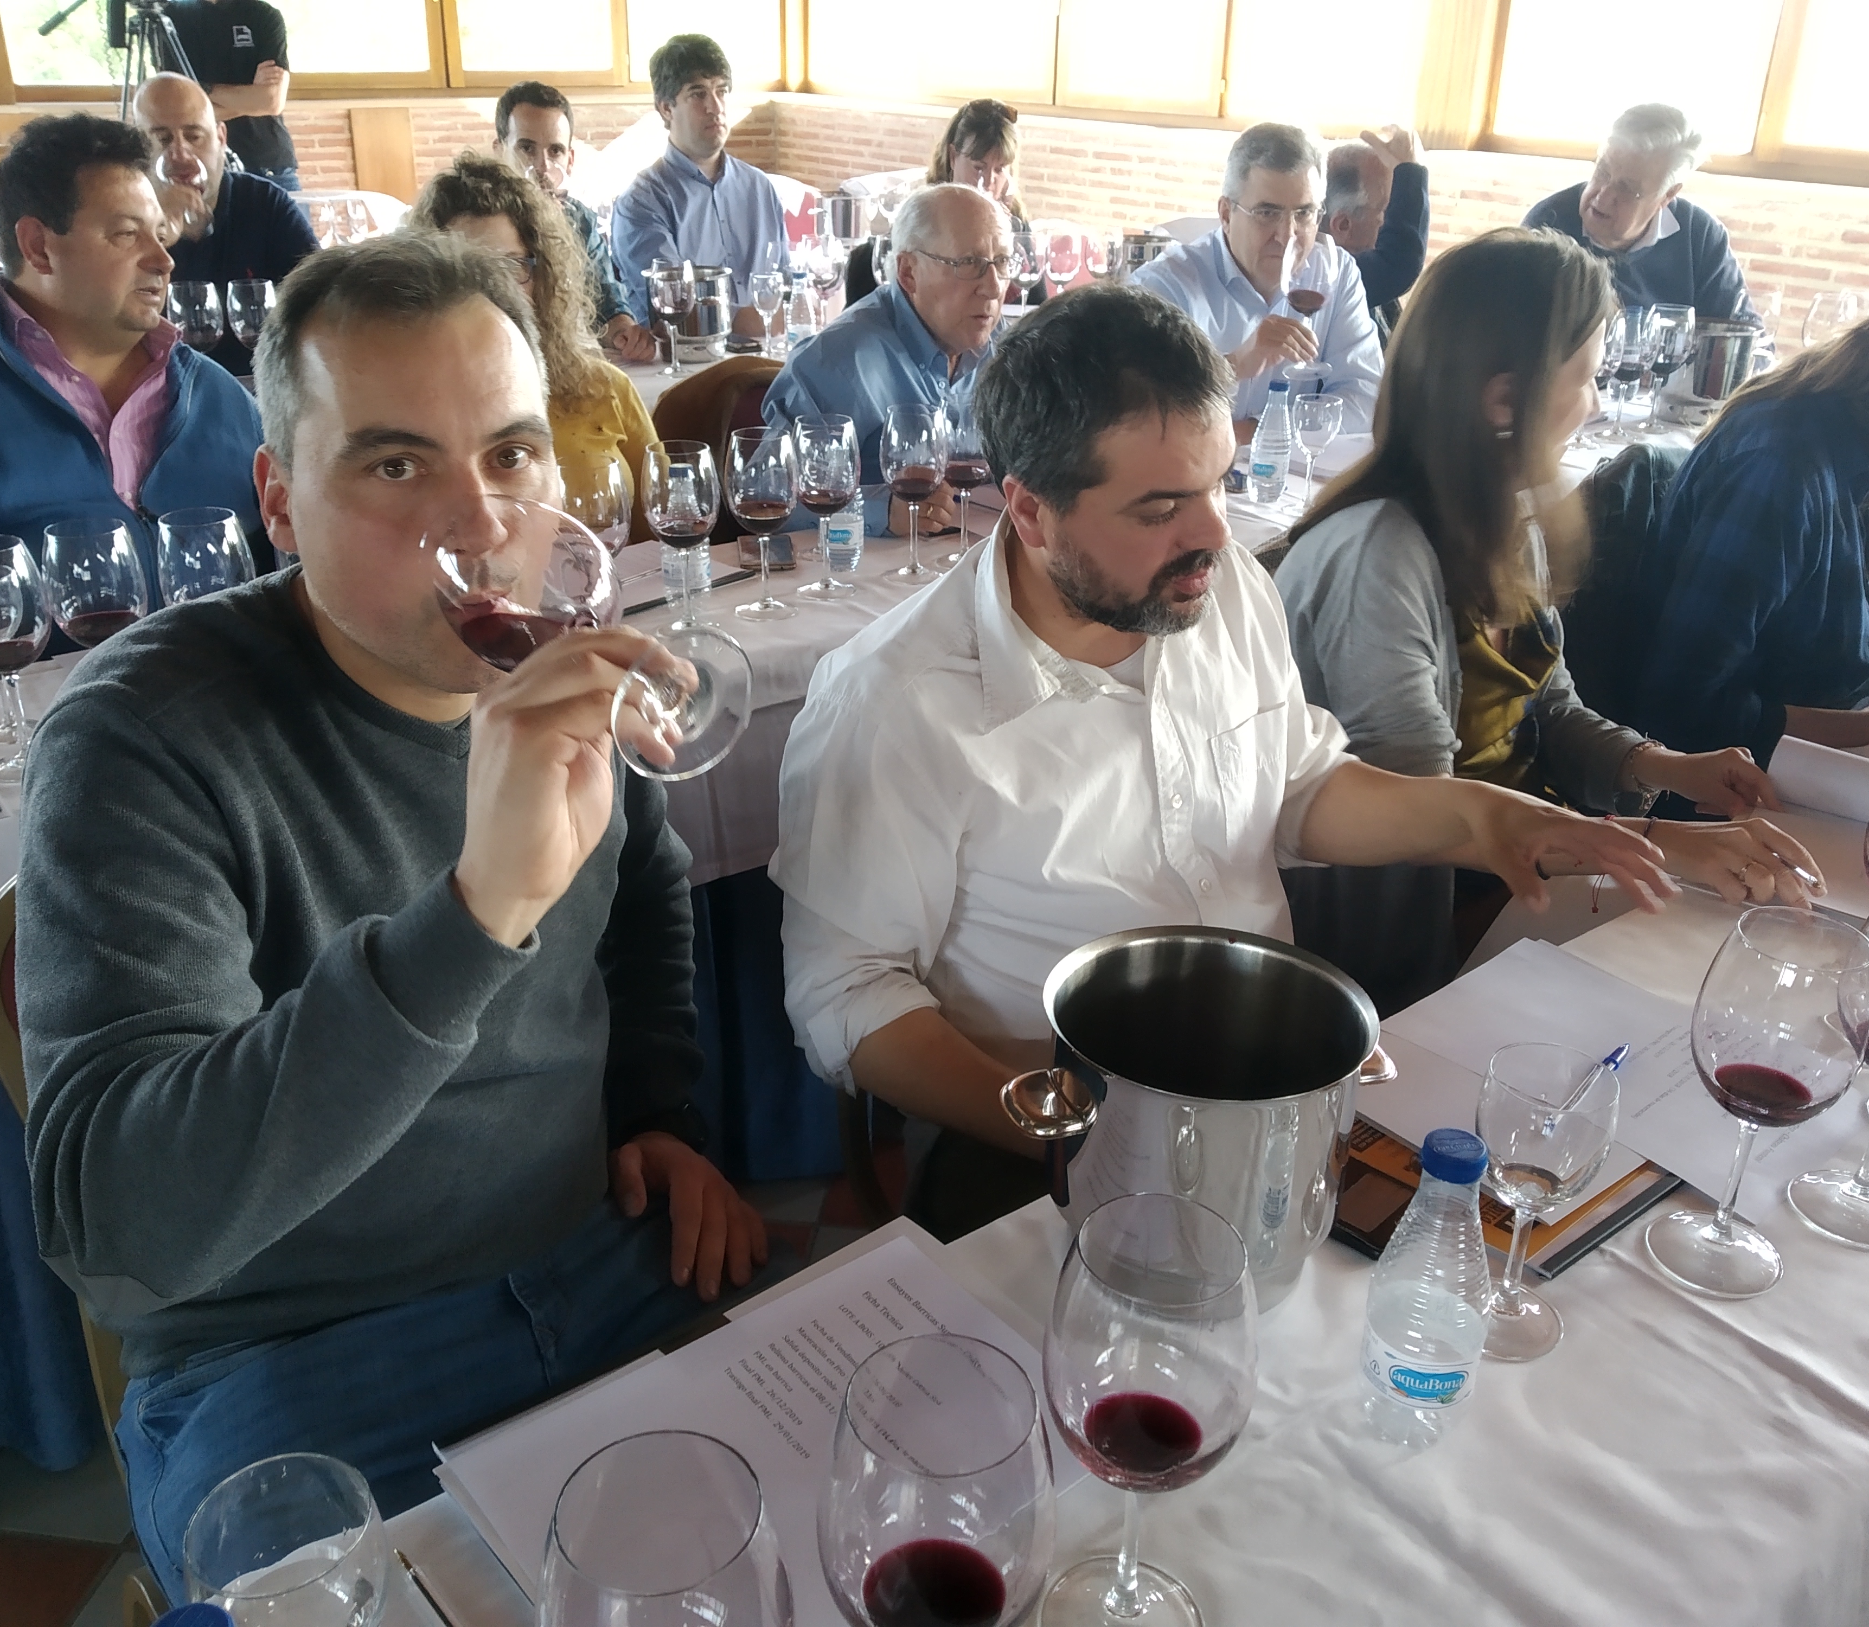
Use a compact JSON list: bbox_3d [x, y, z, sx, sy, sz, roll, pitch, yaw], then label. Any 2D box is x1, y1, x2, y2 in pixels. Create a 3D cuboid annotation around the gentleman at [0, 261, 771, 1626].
[{"bbox_3d":[-0.283,0.346,1.042,0.520,1.320,0.660,-14,30,-29],"label":"gentleman"}]

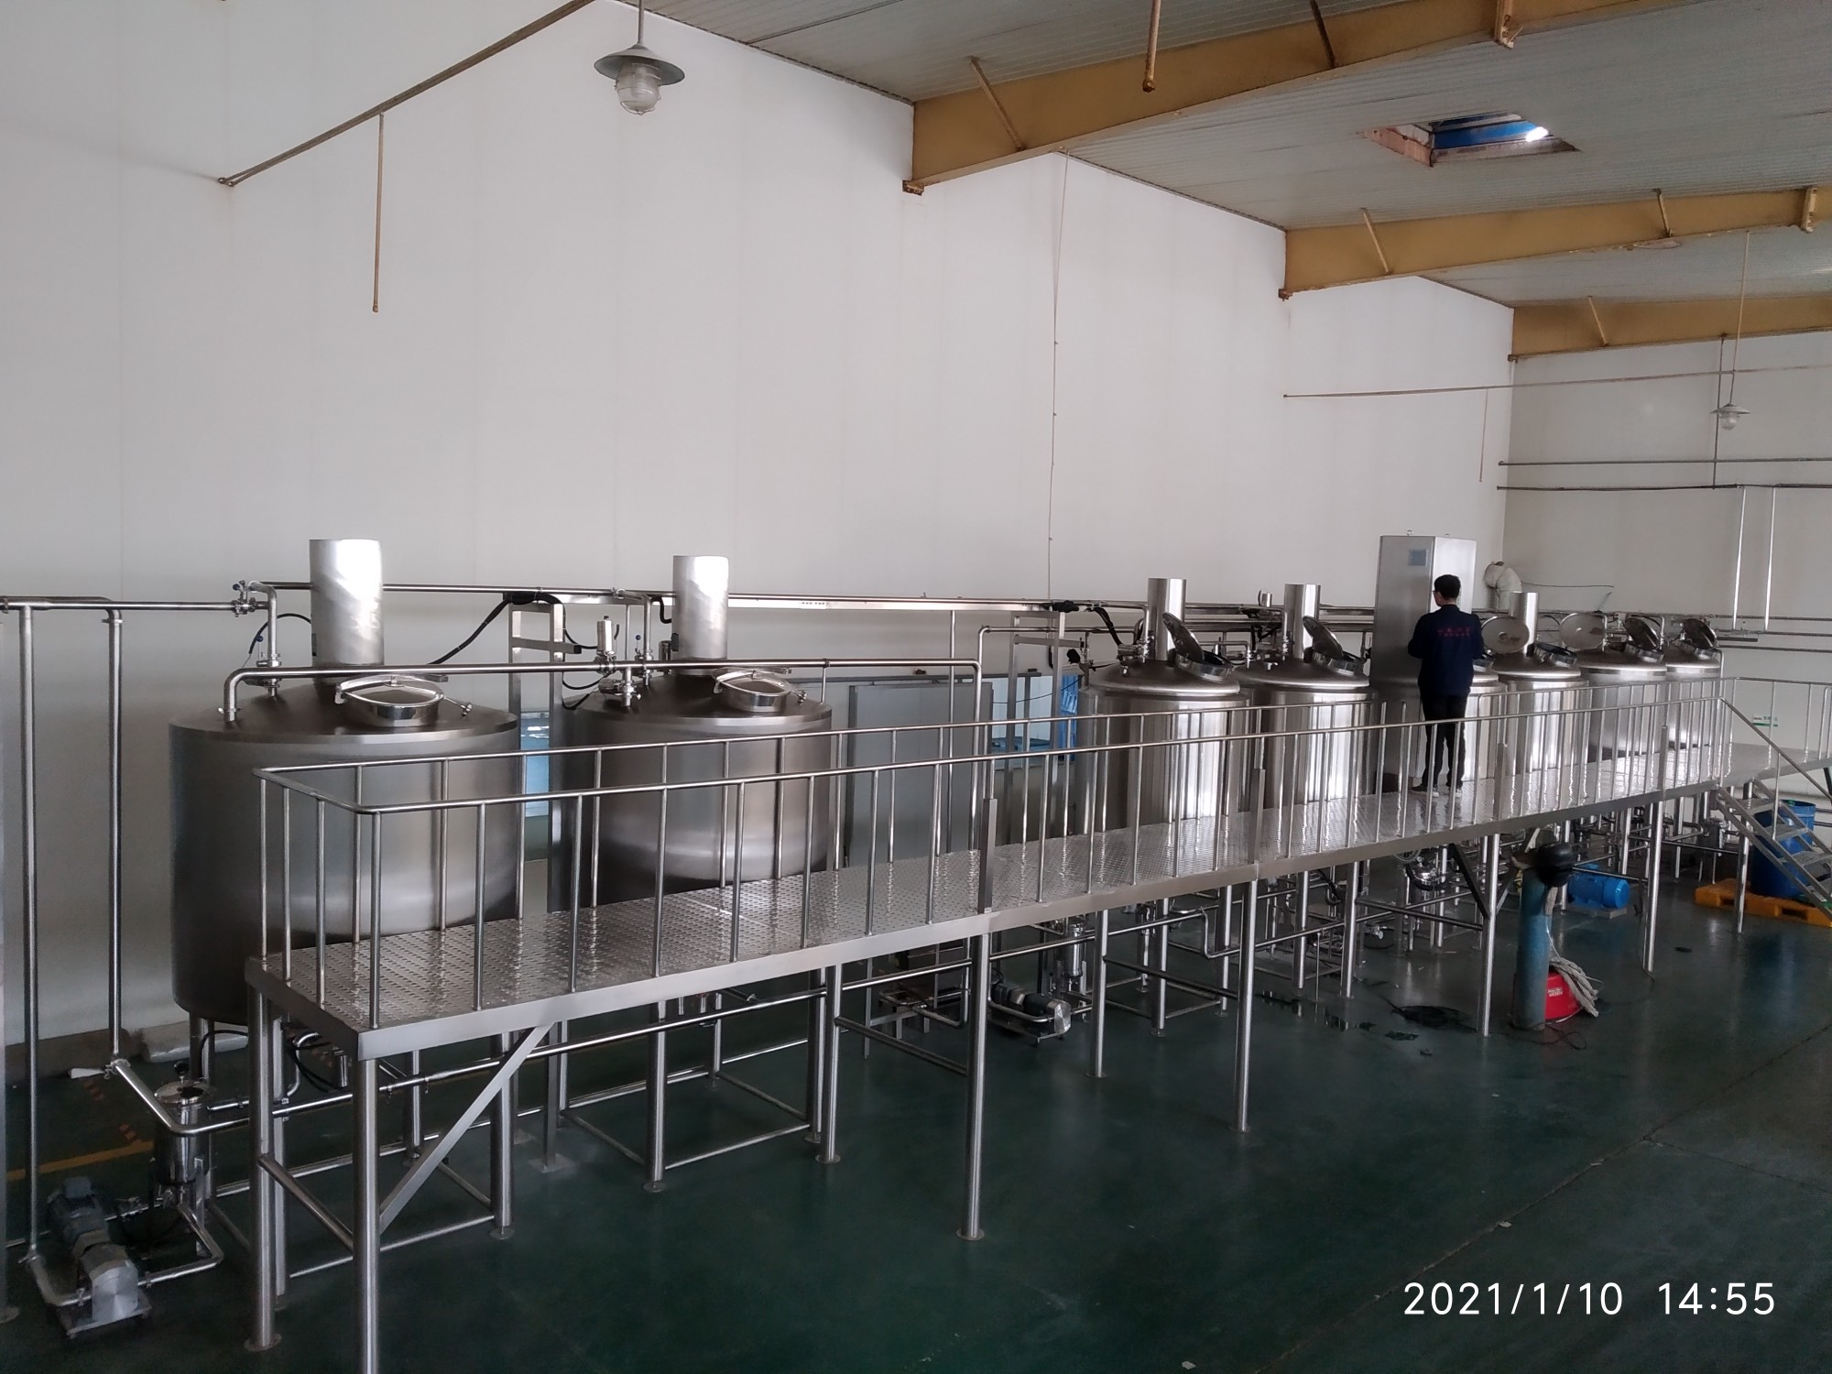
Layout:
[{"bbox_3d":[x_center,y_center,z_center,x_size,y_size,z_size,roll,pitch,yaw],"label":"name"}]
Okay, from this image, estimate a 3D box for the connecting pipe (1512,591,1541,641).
[{"bbox_3d":[6.208,-0.653,14.073,0.250,0.624,0.250,-2,5,-42],"label":"connecting pipe"}]

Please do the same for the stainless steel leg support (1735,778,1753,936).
[{"bbox_3d":[7.893,1.627,13.095,0.083,1.446,0.083,-2,5,-42],"label":"stainless steel leg support"}]

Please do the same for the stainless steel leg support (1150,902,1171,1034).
[{"bbox_3d":[1.704,1.832,9.585,0.100,1.140,0.100,-2,5,-42],"label":"stainless steel leg support"}]

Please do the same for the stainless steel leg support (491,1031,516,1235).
[{"bbox_3d":[-1.885,1.921,6.298,0.100,1.194,0.100,-2,5,-42],"label":"stainless steel leg support"}]

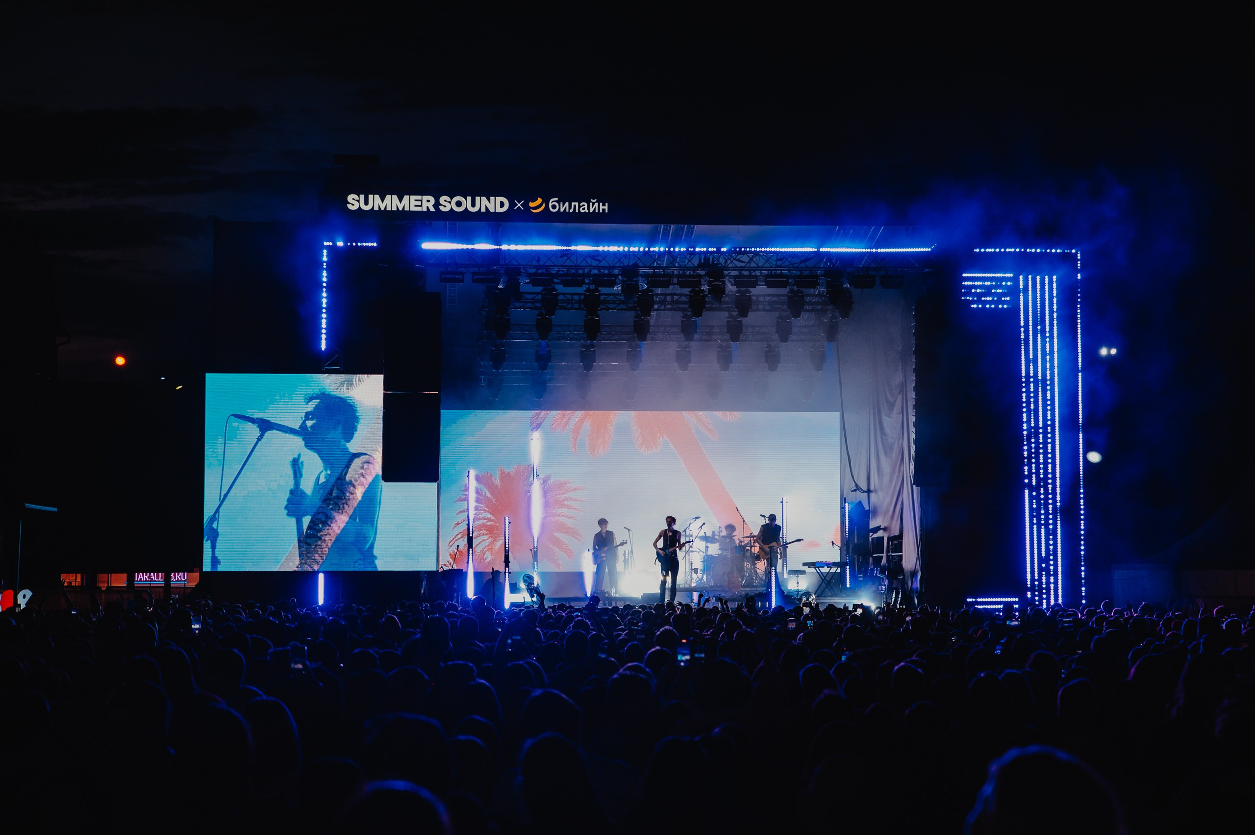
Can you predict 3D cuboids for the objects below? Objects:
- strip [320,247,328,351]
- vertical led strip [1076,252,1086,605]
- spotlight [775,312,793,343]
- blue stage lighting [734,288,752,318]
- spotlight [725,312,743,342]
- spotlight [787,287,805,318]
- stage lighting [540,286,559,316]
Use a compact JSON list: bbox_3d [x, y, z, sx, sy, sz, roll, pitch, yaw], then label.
[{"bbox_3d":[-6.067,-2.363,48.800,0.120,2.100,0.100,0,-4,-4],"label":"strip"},{"bbox_3d":[8.987,0.223,48.300,0.110,7.000,0.110,0,-4,-5],"label":"vertical led strip"},{"bbox_3d":[3.290,-1.897,51.300,0.360,0.620,0.340,0,-4,-5],"label":"spotlight"},{"bbox_3d":[2.403,-2.369,50.600,0.390,0.630,0.380,0,-4,-4],"label":"blue stage lighting"},{"bbox_3d":[2.295,-1.945,52.600,0.390,0.650,0.380,0,-4,-4],"label":"spotlight"},{"bbox_3d":[3.500,-2.394,50.700,0.390,0.660,0.380,0,-4,-4],"label":"spotlight"},{"bbox_3d":[-1.589,-2.353,49.400,0.360,0.610,0.340,0,-4,-5],"label":"stage lighting"}]

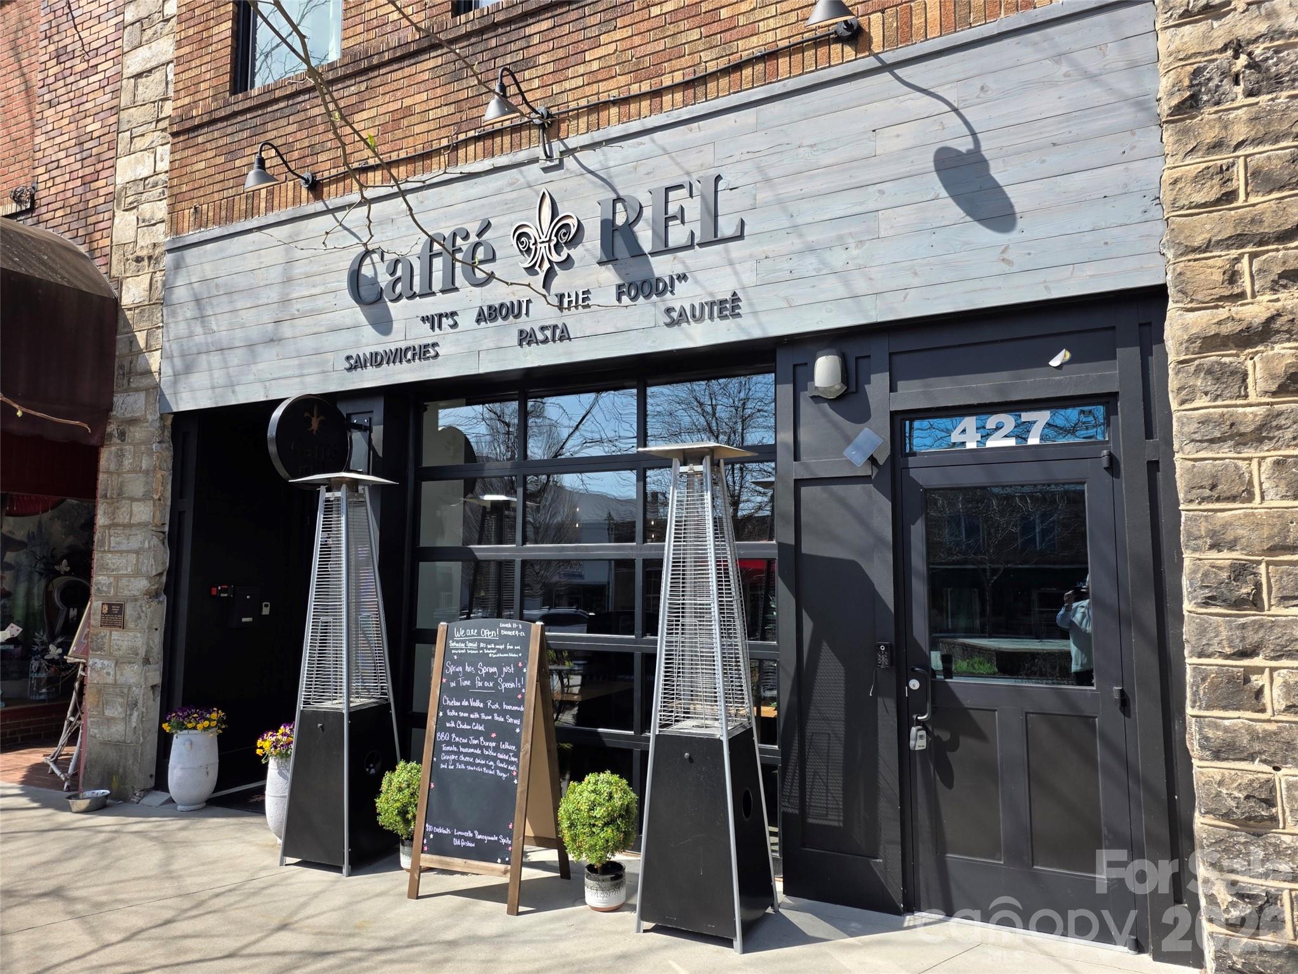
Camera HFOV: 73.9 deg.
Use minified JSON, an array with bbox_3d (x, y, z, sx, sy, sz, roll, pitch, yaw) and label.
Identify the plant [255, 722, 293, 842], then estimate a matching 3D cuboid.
[{"bbox_3d":[-2.194,1.839,5.378,0.439,0.698,0.439,-3,-6,26],"label":"plant"}]

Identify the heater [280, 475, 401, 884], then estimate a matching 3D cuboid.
[{"bbox_3d":[-1.778,1.041,5.191,0.511,2.258,0.511,-3,-7,30],"label":"heater"}]

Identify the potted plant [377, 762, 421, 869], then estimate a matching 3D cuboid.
[{"bbox_3d":[-1.326,1.812,4.900,0.383,0.644,0.383,-3,-6,26],"label":"potted plant"}]

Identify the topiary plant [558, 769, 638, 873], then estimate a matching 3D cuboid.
[{"bbox_3d":[-0.237,1.669,4.312,0.383,0.490,0.383,0,-6,0],"label":"topiary plant"}]

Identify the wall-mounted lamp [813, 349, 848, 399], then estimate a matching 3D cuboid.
[{"bbox_3d":[0.928,-0.570,4.383,0.144,0.283,0.184,-3,-6,26],"label":"wall-mounted lamp"}]

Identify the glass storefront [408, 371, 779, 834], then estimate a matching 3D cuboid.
[{"bbox_3d":[-0.464,0.743,5.339,2.699,2.739,0.104,-3,-6,26],"label":"glass storefront"}]

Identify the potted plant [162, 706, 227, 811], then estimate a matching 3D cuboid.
[{"bbox_3d":[-3.229,1.918,6.145,0.439,0.696,0.439,-3,-6,26],"label":"potted plant"}]

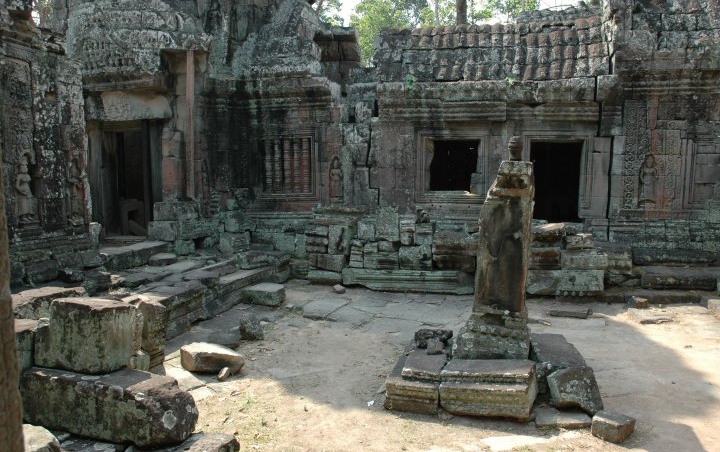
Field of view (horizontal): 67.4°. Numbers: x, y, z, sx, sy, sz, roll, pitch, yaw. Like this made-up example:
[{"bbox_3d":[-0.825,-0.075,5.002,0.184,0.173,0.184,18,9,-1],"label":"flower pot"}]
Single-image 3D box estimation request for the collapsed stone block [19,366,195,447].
[{"bbox_3d":[-2.050,1.455,4.481,1.360,0.380,0.460,2,7,14],"label":"collapsed stone block"}]

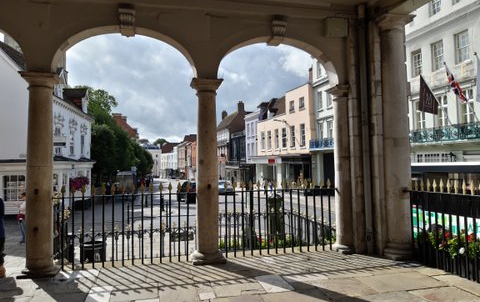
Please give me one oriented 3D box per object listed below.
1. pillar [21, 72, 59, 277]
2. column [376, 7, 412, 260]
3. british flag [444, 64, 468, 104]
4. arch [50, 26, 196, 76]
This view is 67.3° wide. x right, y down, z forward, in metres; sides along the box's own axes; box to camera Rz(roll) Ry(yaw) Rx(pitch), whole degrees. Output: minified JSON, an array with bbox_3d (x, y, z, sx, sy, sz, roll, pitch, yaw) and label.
[{"bbox_3d":[-3.080,0.327,5.581,0.497,3.065,0.497,0,-3,-14],"label":"pillar"},{"bbox_3d":[2.719,-0.287,6.303,0.565,4.152,0.565,0,-3,-14],"label":"column"},{"bbox_3d":[11.531,-3.568,19.200,1.300,2.000,0.450,0,-2,-14],"label":"british flag"},{"bbox_3d":[-1.878,-1.634,6.011,2.281,0.838,0.390,0,-3,-14],"label":"arch"}]

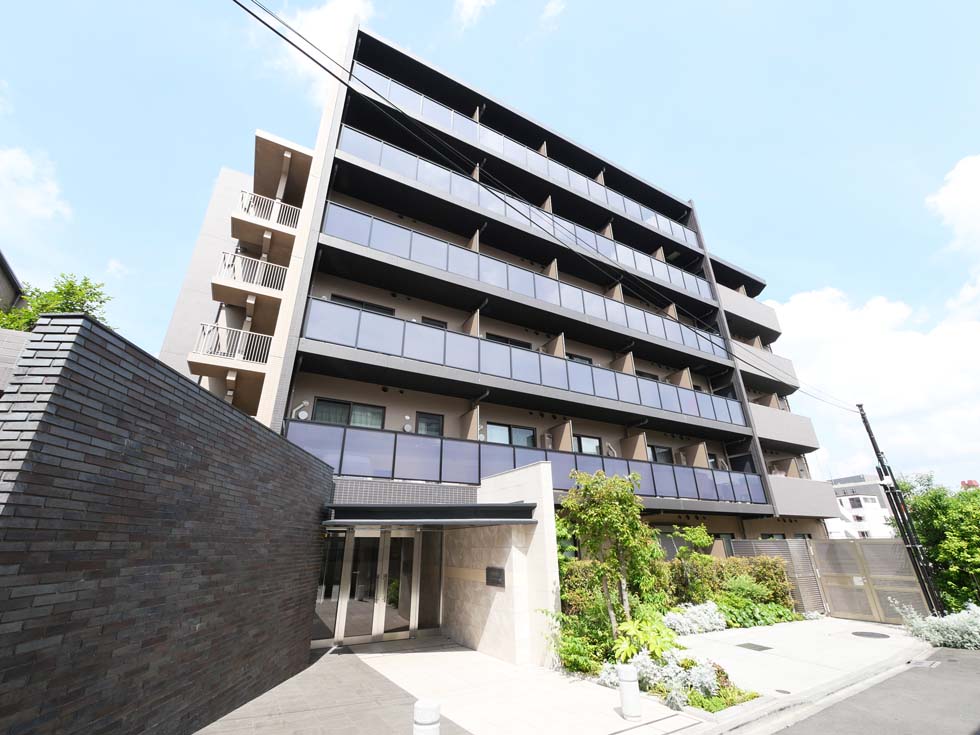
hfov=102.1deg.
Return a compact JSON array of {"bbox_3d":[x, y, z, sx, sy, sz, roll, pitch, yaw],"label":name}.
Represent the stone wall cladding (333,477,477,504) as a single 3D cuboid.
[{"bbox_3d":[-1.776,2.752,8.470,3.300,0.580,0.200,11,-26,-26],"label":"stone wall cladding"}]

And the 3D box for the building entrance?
[{"bbox_3d":[-2.463,5.004,9.230,2.950,2.300,0.250,11,-26,-26],"label":"building entrance"}]

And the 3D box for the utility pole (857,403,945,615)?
[{"bbox_3d":[11.094,3.724,10.883,0.330,5.630,0.320,11,-26,-26],"label":"utility pole"}]

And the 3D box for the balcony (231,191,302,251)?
[{"bbox_3d":[-8.733,-5.664,15.624,2.120,1.300,1.200,11,-26,-26],"label":"balcony"}]

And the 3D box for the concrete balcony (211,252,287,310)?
[{"bbox_3d":[-8.700,-3.031,14.509,2.120,1.320,1.200,11,-26,-26],"label":"concrete balcony"}]

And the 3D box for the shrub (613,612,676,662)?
[{"bbox_3d":[2.803,4.887,7.265,0.850,0.800,0.800,11,-26,-26],"label":"shrub"}]

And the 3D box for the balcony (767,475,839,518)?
[{"bbox_3d":[12.474,5.438,16.320,4.950,1.440,1.240,11,-26,-26],"label":"balcony"}]

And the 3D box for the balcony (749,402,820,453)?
[{"bbox_3d":[12.440,2.796,17.439,4.950,1.440,1.240,11,-26,-26],"label":"balcony"}]

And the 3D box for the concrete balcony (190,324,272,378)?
[{"bbox_3d":[-8.666,-0.411,13.400,2.120,1.330,1.200,11,-26,-26],"label":"concrete balcony"}]

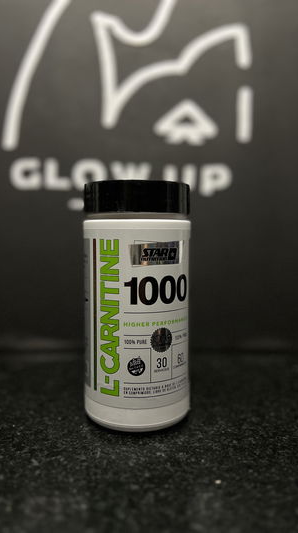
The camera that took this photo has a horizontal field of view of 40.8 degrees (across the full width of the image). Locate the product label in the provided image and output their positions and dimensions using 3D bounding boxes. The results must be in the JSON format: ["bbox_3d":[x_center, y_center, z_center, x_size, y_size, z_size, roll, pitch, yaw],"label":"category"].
[{"bbox_3d":[-0.007,0.027,0.247,0.065,0.099,0.064,-1,5,-16],"label":"product label"}]

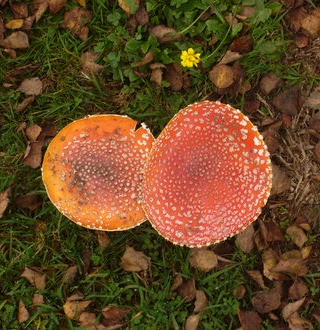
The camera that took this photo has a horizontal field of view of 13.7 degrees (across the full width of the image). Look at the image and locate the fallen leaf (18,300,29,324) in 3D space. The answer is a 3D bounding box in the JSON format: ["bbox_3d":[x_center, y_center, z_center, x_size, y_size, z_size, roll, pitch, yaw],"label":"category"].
[{"bbox_3d":[-0.159,0.172,1.553,0.013,0.010,0.029,-6,81,-1],"label":"fallen leaf"}]

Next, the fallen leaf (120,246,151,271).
[{"bbox_3d":[-0.029,0.111,1.569,0.034,0.012,0.028,29,82,5],"label":"fallen leaf"}]

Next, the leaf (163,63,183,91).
[{"bbox_3d":[0.015,-0.105,1.597,0.021,0.010,0.034,-14,81,-2],"label":"leaf"}]

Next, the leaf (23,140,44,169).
[{"bbox_3d":[-0.142,-0.012,1.504,0.022,0.012,0.032,7,81,1],"label":"leaf"}]

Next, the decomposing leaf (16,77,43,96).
[{"bbox_3d":[-0.157,-0.094,1.604,0.032,0.010,0.023,-19,81,-3],"label":"decomposing leaf"}]

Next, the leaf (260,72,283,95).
[{"bbox_3d":[0.133,-0.097,1.595,0.024,0.010,0.026,18,81,3],"label":"leaf"}]

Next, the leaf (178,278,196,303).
[{"bbox_3d":[0.032,0.147,1.567,0.021,0.012,0.028,-10,81,-2],"label":"leaf"}]

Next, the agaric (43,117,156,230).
[{"bbox_3d":[-0.065,0.014,1.457,0.124,0.110,0.124,0,81,0],"label":"agaric"}]

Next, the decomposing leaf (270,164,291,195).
[{"bbox_3d":[0.141,0.017,1.591,0.029,0.012,0.036,0,80,0],"label":"decomposing leaf"}]

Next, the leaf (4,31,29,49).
[{"bbox_3d":[-0.173,-0.151,1.608,0.029,0.010,0.022,-11,83,-1],"label":"leaf"}]

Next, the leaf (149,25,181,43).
[{"bbox_3d":[0.006,-0.150,1.525,0.038,0.010,0.018,15,82,2],"label":"leaf"}]

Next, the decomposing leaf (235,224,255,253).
[{"bbox_3d":[0.094,0.081,1.490,0.022,0.010,0.035,18,82,3],"label":"decomposing leaf"}]

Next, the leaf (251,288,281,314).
[{"bbox_3d":[0.123,0.159,1.555,0.035,0.010,0.028,-29,82,-4],"label":"leaf"}]

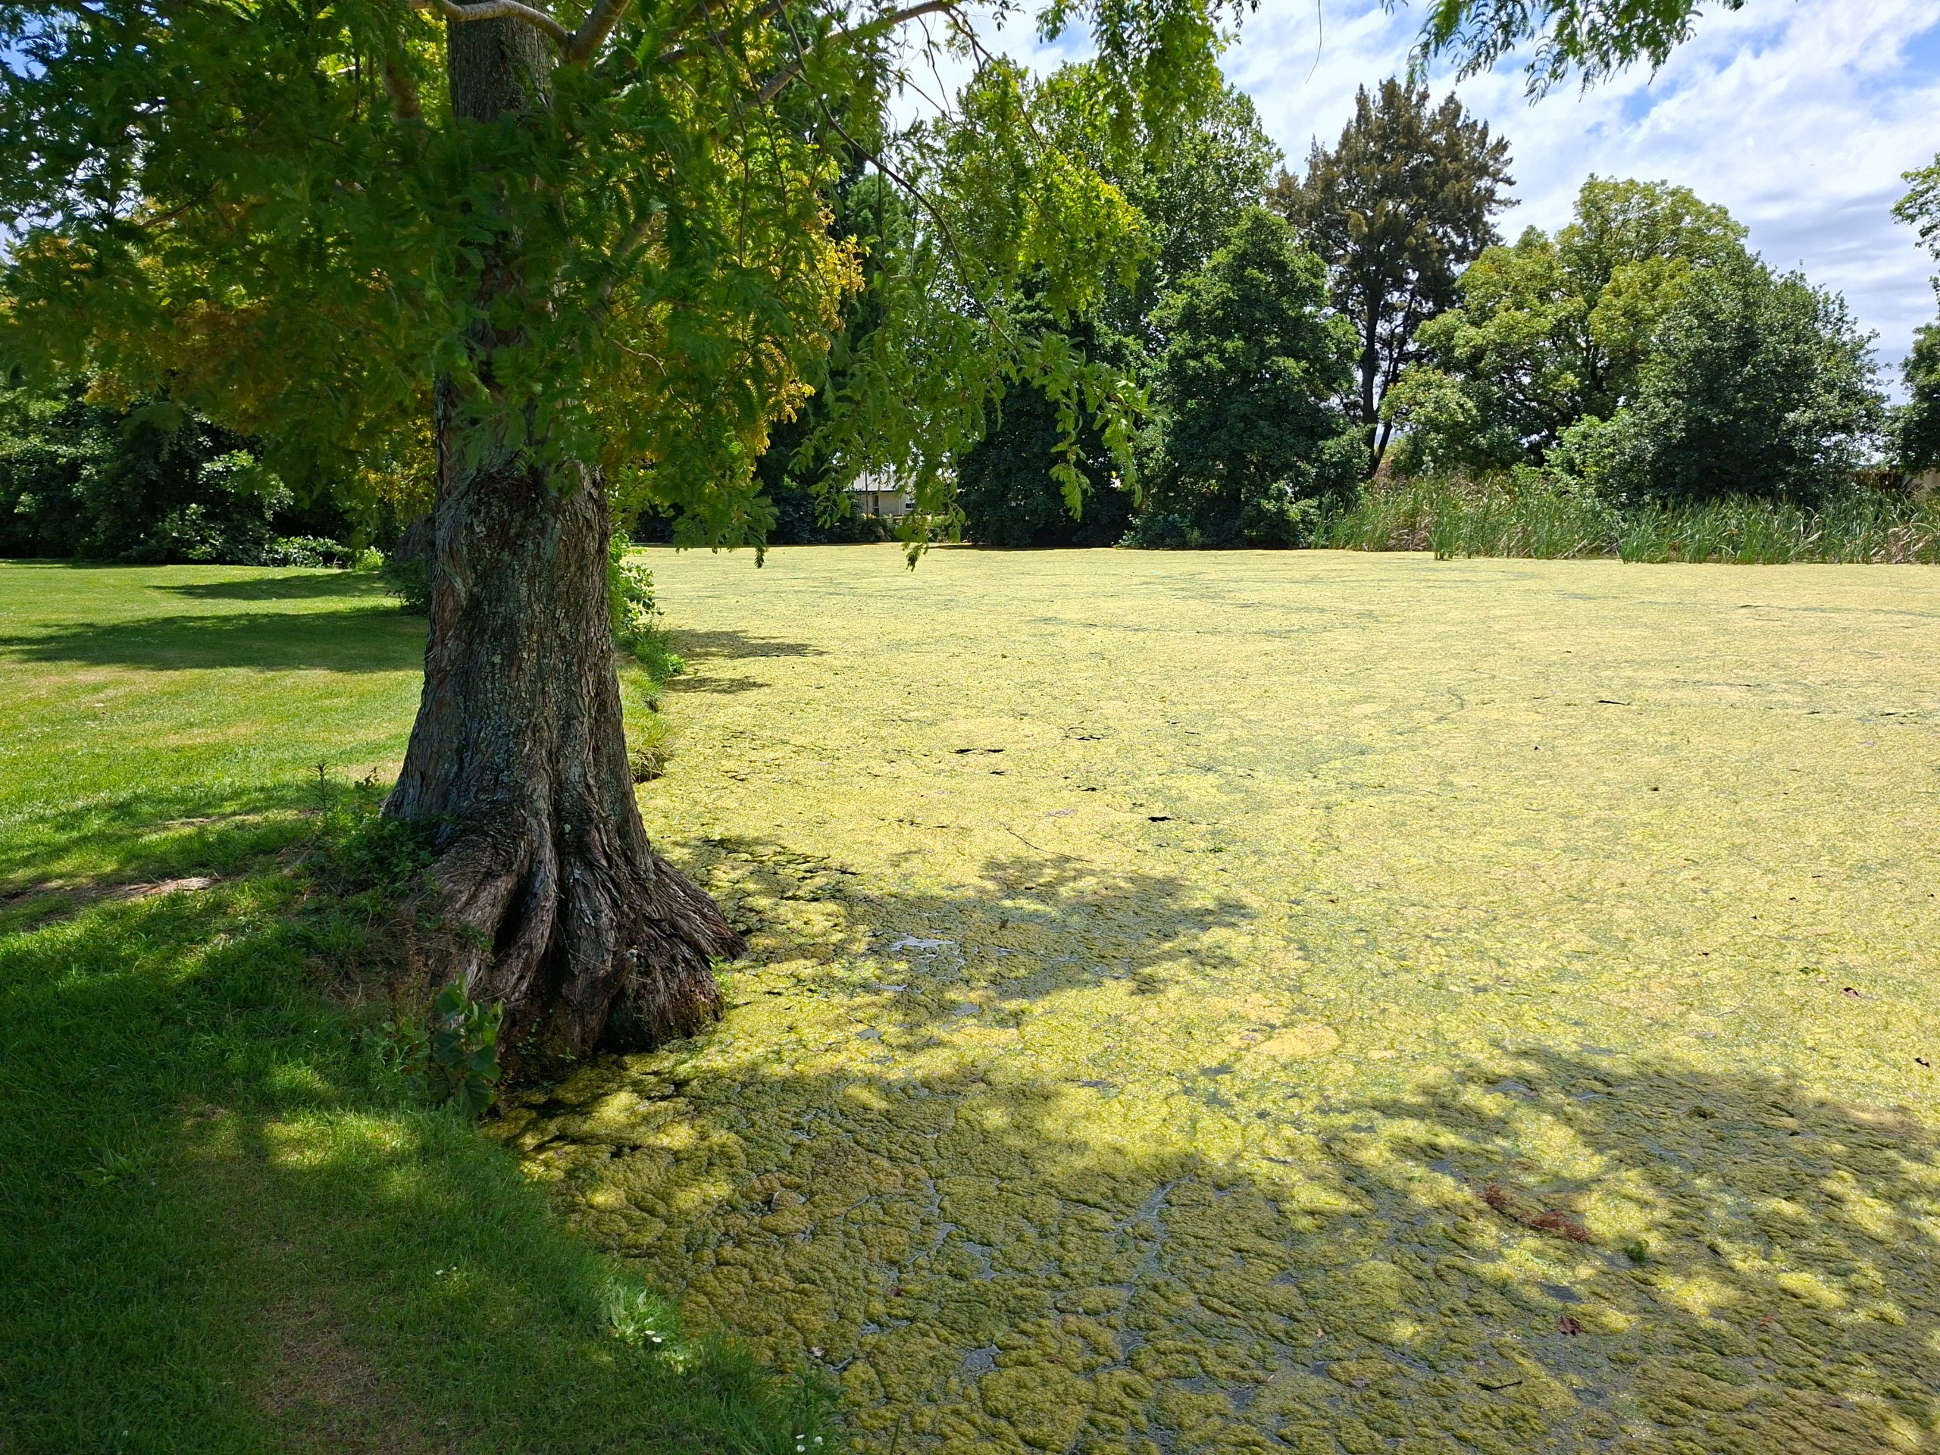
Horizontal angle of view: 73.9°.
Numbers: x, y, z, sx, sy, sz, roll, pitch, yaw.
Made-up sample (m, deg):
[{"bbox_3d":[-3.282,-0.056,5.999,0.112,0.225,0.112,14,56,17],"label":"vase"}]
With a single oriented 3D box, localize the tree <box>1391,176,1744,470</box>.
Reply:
[{"bbox_3d":[22.283,-13.789,48.845,12.089,13.133,10.880,4,11,23],"label":"tree"}]

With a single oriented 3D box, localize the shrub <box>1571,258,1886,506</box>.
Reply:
[{"bbox_3d":[23.447,-9.984,40.378,8.572,8.892,7.543,6,11,29],"label":"shrub"}]

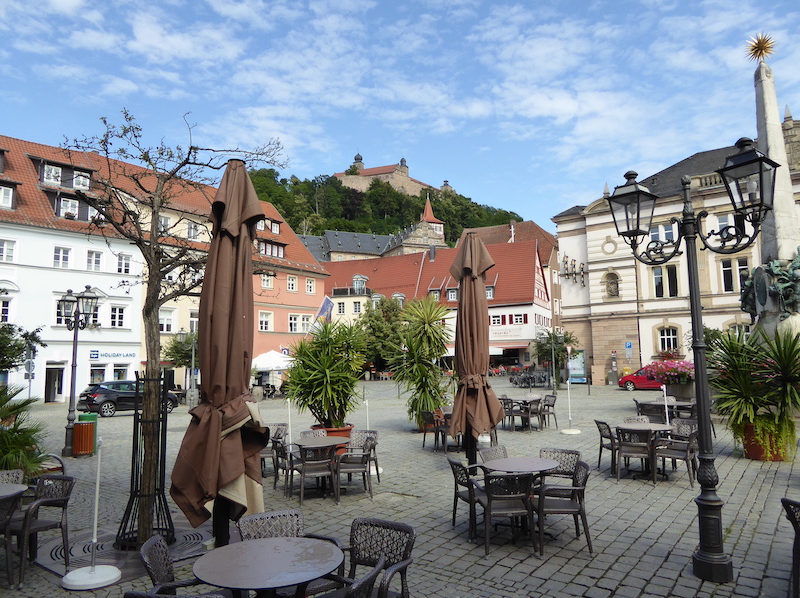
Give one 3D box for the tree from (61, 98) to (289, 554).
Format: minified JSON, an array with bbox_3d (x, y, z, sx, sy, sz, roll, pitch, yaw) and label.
[{"bbox_3d":[-2.551,0.266,6.588,2.450,4.800,2.400,0,-6,0],"label":"tree"}]

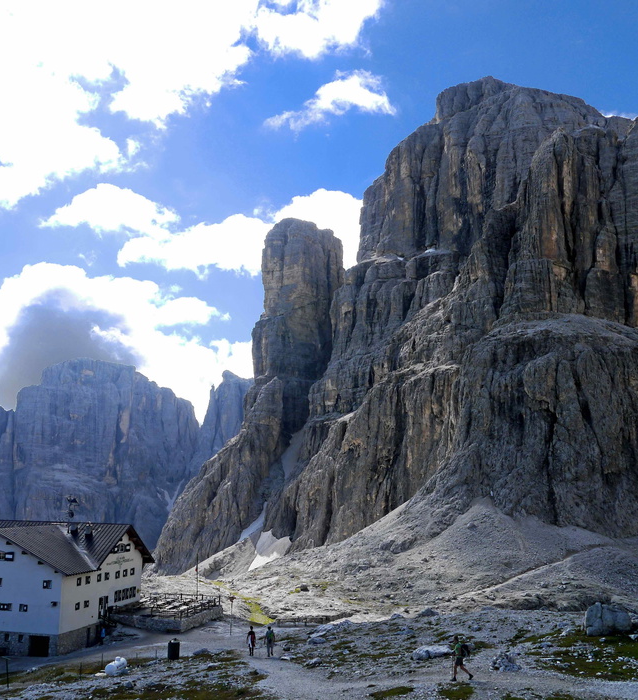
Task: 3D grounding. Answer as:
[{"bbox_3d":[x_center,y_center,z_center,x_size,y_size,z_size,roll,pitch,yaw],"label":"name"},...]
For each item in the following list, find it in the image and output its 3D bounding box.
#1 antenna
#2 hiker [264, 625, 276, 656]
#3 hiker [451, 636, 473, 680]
[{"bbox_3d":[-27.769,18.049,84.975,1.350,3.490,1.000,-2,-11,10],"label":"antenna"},{"bbox_3d":[-3.020,17.801,45.984,0.620,1.740,0.550,3,-11,-12],"label":"hiker"},{"bbox_3d":[5.807,12.543,30.659,0.950,1.740,0.580,-1,-11,9],"label":"hiker"}]

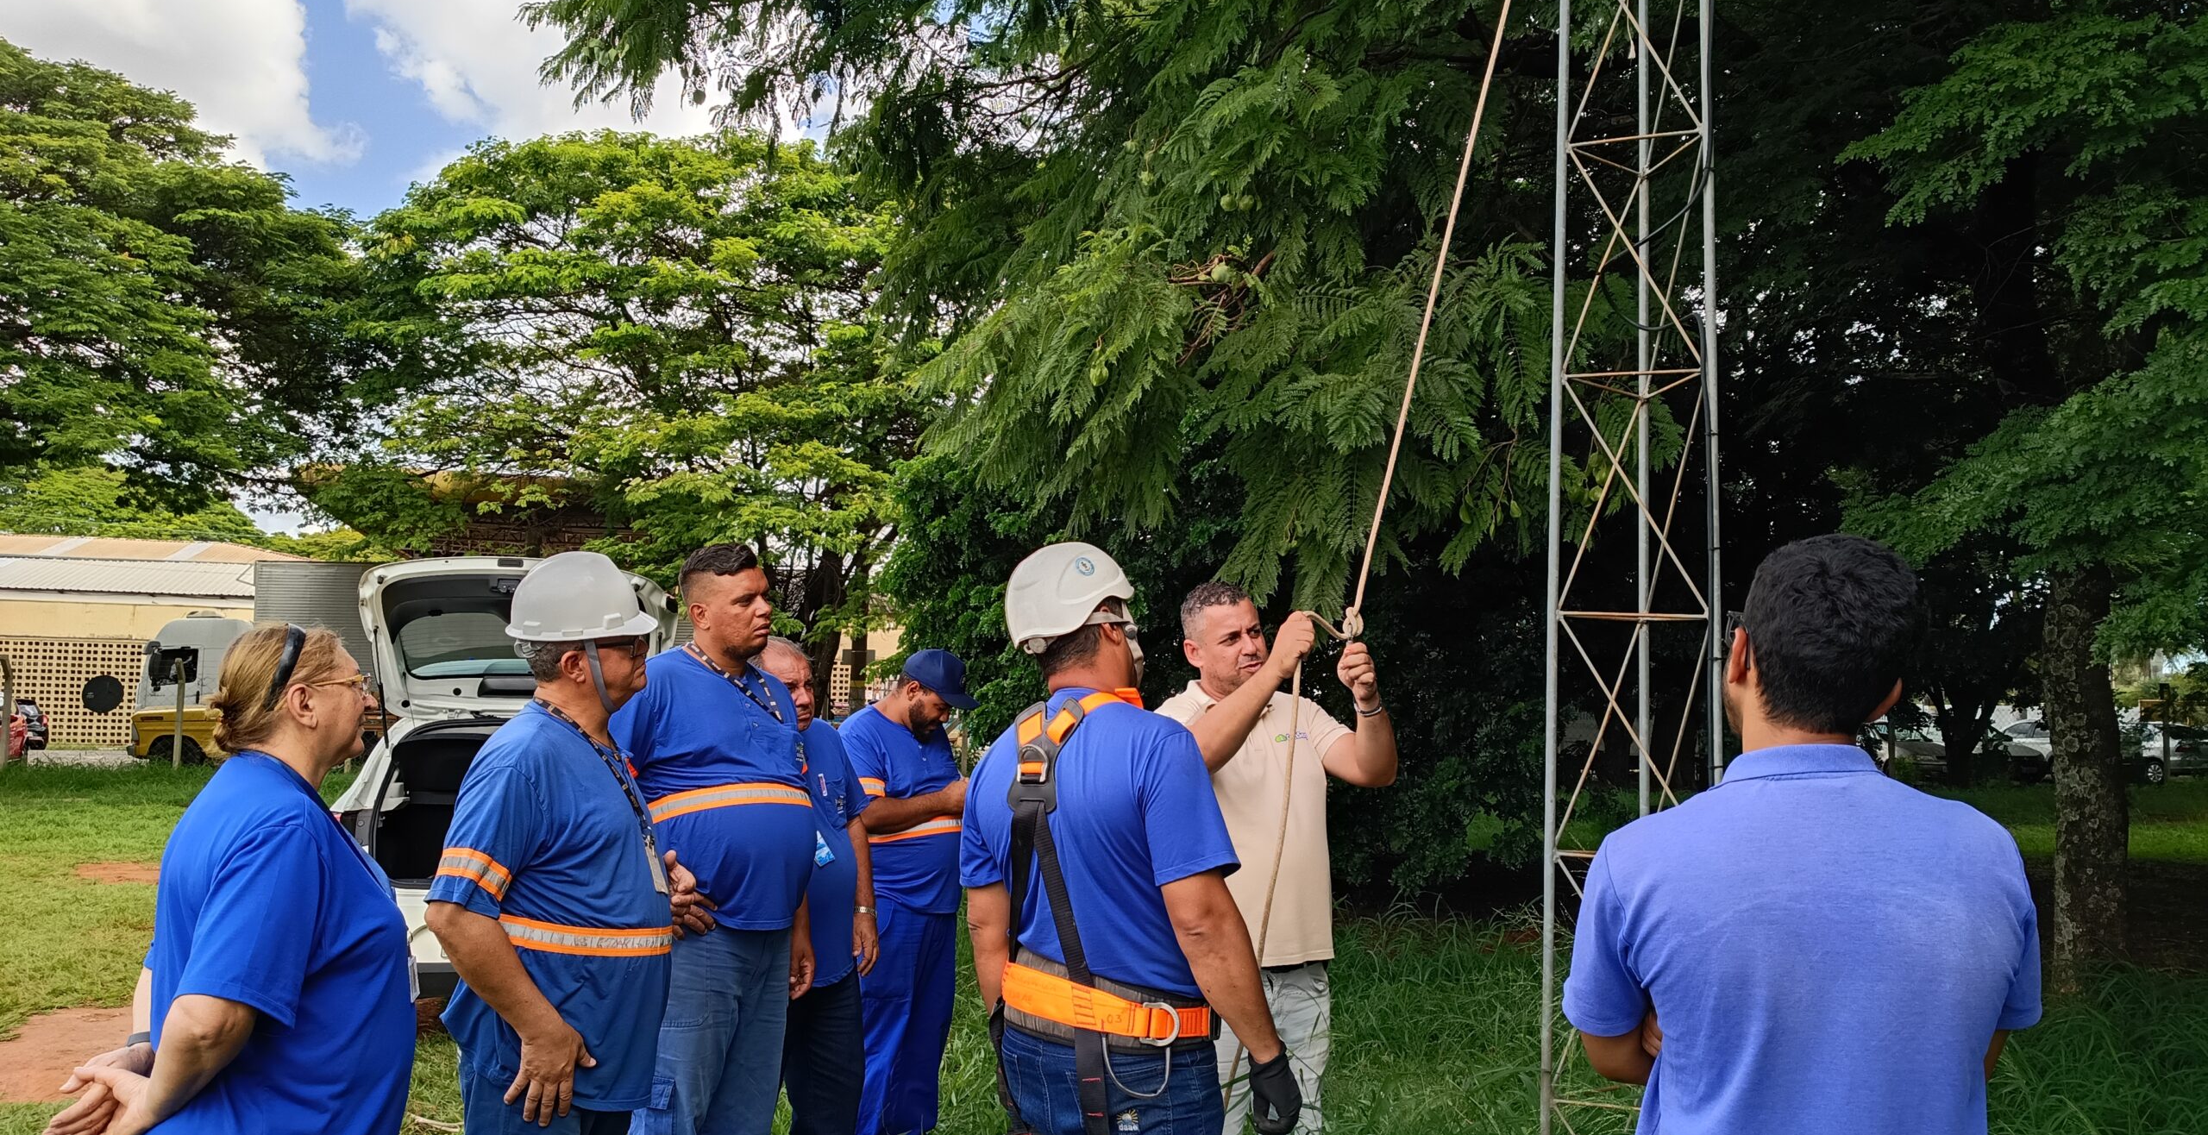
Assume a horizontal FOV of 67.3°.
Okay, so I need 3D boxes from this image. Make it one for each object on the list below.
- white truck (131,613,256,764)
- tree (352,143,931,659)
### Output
[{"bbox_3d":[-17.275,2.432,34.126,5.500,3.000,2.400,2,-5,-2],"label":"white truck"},{"bbox_3d":[-7.657,-1.928,28.469,10.500,11.200,10.000,1,-5,0],"label":"tree"}]

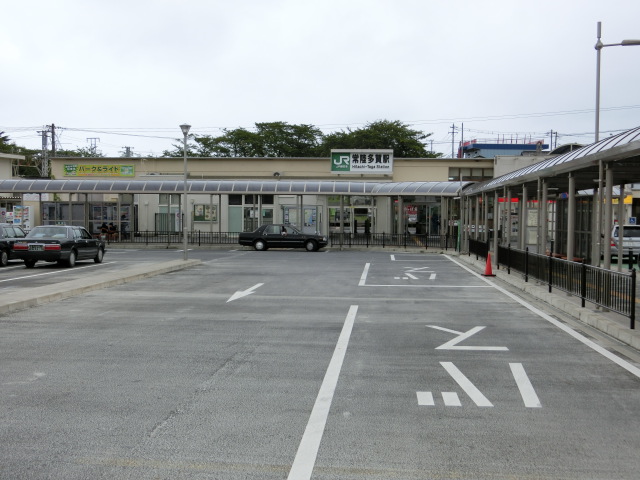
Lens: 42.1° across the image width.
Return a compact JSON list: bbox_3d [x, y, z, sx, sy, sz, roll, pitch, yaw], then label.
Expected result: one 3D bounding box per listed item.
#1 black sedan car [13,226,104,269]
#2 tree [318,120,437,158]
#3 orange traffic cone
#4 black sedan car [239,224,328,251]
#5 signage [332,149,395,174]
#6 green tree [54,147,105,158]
[{"bbox_3d":[-8.984,0.185,29.231,1.710,1.430,4.690,1,2,4],"label":"black sedan car"},{"bbox_3d":[5.319,-5.185,71.864,9.990,10.110,9.500,1,2,4],"label":"tree"},{"bbox_3d":[5.218,0.771,25.591,0.380,0.700,0.380,1,2,4],"label":"orange traffic cone"},{"bbox_3d":[-1.880,-0.153,44.181,4.690,1.430,1.710,1,2,3],"label":"black sedan car"},{"bbox_3d":[2.479,-4.528,48.300,3.600,1.430,0.350,1,2,4],"label":"signage"},{"bbox_3d":[-22.226,-4.475,76.892,4.630,7.980,4.800,1,2,4],"label":"green tree"}]

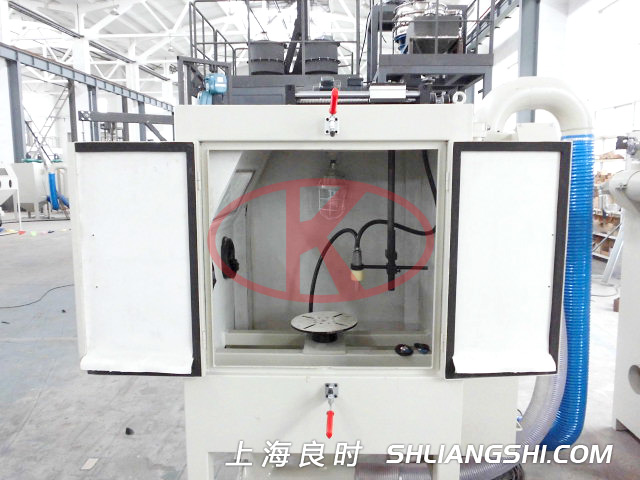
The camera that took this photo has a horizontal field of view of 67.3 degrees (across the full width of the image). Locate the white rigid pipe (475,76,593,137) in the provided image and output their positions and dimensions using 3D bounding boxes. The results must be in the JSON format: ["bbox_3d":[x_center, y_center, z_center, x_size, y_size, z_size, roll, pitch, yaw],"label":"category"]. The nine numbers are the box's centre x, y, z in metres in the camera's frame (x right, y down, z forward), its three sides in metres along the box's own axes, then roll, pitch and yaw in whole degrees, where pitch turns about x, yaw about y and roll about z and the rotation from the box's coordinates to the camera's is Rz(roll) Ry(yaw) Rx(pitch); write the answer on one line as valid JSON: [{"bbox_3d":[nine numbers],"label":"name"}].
[{"bbox_3d":[0.970,-0.607,2.190,0.530,0.275,0.140,0,7,0],"label":"white rigid pipe"}]

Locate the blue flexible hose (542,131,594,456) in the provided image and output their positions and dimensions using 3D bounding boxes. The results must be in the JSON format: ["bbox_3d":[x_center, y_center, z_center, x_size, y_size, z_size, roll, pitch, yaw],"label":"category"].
[{"bbox_3d":[1.210,0.288,2.311,0.209,1.549,0.190,0,7,0],"label":"blue flexible hose"}]

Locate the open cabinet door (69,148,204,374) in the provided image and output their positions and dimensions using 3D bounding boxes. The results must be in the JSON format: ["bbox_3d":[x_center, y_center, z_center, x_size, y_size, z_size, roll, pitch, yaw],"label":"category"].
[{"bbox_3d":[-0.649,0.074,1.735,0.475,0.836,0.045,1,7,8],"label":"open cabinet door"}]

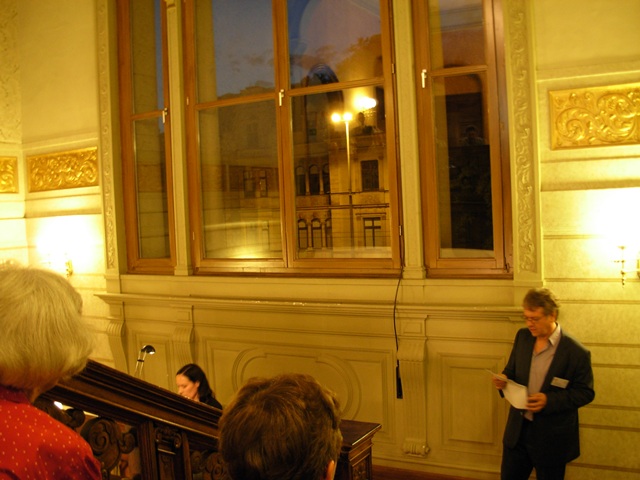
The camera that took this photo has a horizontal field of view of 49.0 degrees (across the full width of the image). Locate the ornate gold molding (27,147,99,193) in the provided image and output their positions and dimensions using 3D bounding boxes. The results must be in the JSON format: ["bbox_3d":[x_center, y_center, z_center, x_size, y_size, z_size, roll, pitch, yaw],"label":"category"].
[{"bbox_3d":[-3.009,-0.800,8.206,1.212,0.432,0.060,-1,1,31],"label":"ornate gold molding"}]

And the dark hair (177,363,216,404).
[{"bbox_3d":[-0.800,0.949,4.550,0.250,0.300,0.210,-3,2,-41],"label":"dark hair"}]

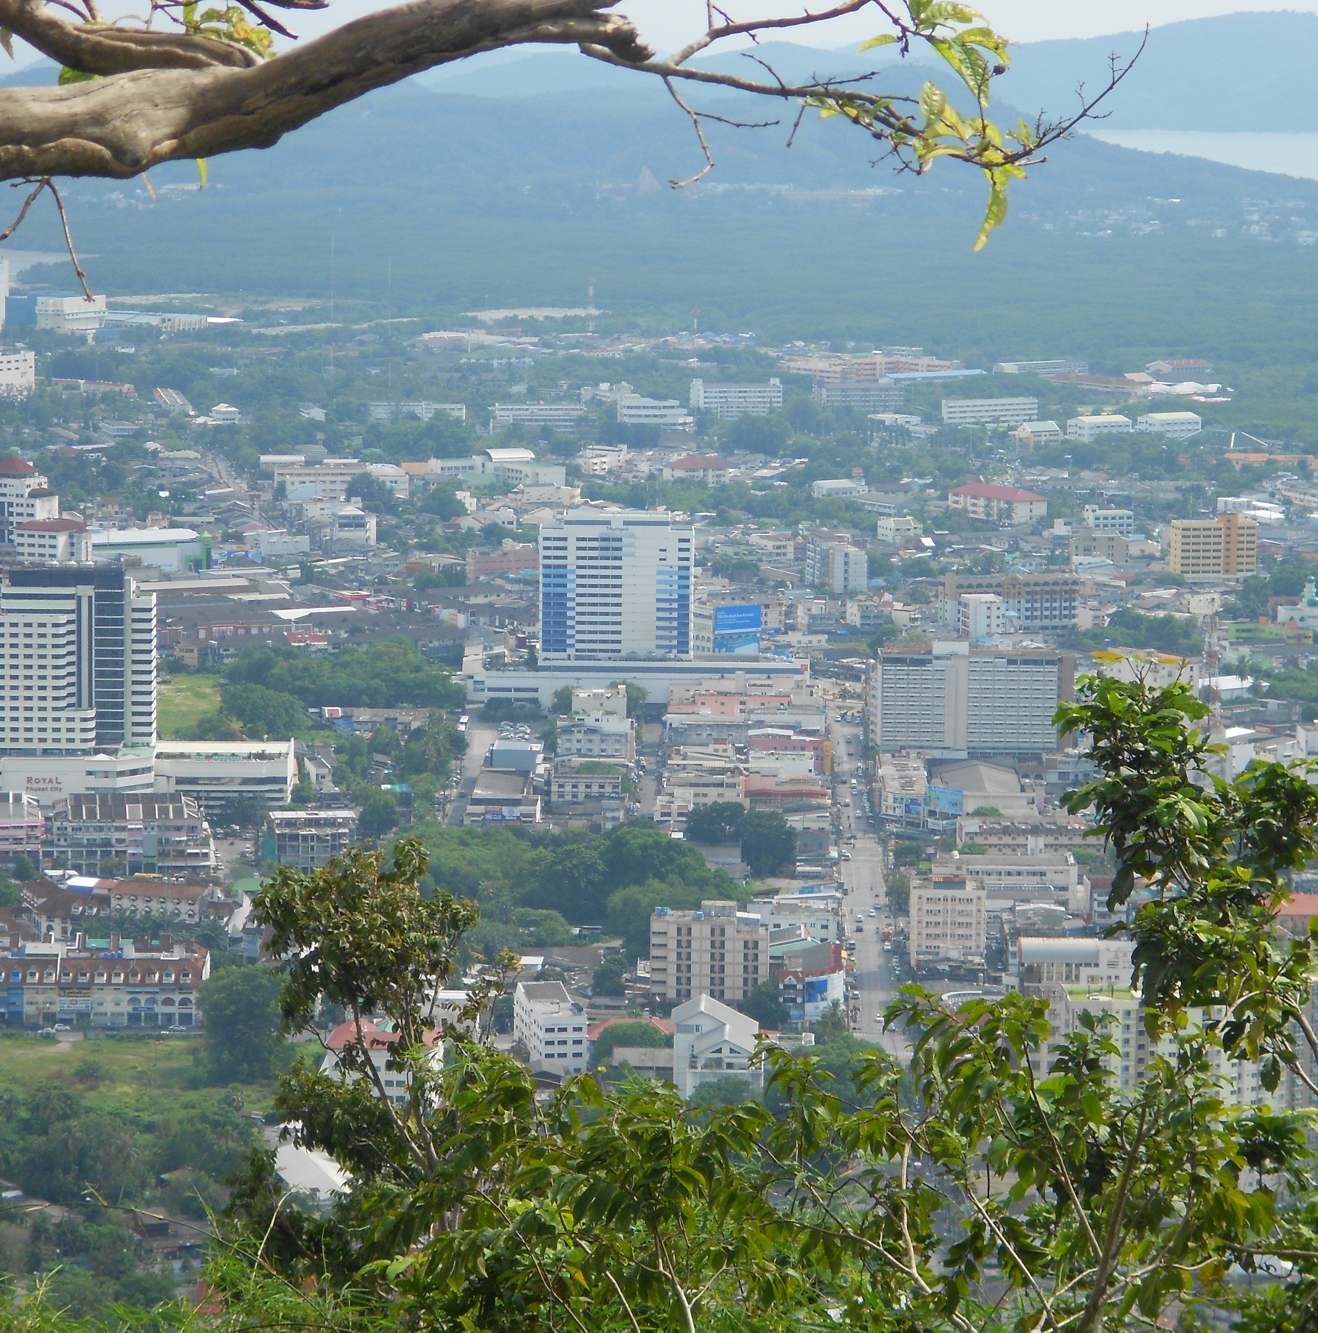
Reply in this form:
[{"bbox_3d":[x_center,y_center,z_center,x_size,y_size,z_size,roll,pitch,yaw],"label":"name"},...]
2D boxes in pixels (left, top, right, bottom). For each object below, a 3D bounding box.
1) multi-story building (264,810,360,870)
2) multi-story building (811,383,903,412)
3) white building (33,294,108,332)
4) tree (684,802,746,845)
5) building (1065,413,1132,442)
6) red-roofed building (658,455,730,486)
[{"bbox_3d":[-95.110,48.620,1400.210,22.000,17.200,12.000,-1,7,-11],"label":"multi-story building"},{"bbox_3d":[122.670,-163.780,3094.870,49.000,18.800,18.000,-1,8,-16],"label":"multi-story building"},{"bbox_3d":[-450.330,-269.970,3895.090,30.000,28.000,47.500,5,9,35],"label":"white building"},{"bbox_3d":[16.120,45.120,1462.490,17.000,11.000,16.000,1,7,0],"label":"tree"},{"bbox_3d":[253.740,-136.400,2931.630,33.500,15.500,18.000,-5,9,-37],"label":"building"},{"bbox_3d":[18.570,-99.650,2616.220,34.000,13.500,16.000,0,7,-8],"label":"red-roofed building"}]

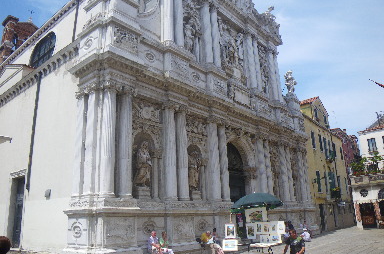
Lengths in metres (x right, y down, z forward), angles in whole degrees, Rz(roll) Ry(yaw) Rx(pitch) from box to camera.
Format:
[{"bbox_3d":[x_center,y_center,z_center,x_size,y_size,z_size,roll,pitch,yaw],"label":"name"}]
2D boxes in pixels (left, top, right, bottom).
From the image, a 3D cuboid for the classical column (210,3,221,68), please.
[{"bbox_3d":[1.601,-6.153,20.727,0.478,4.888,0.478,-15,-21,39],"label":"classical column"}]

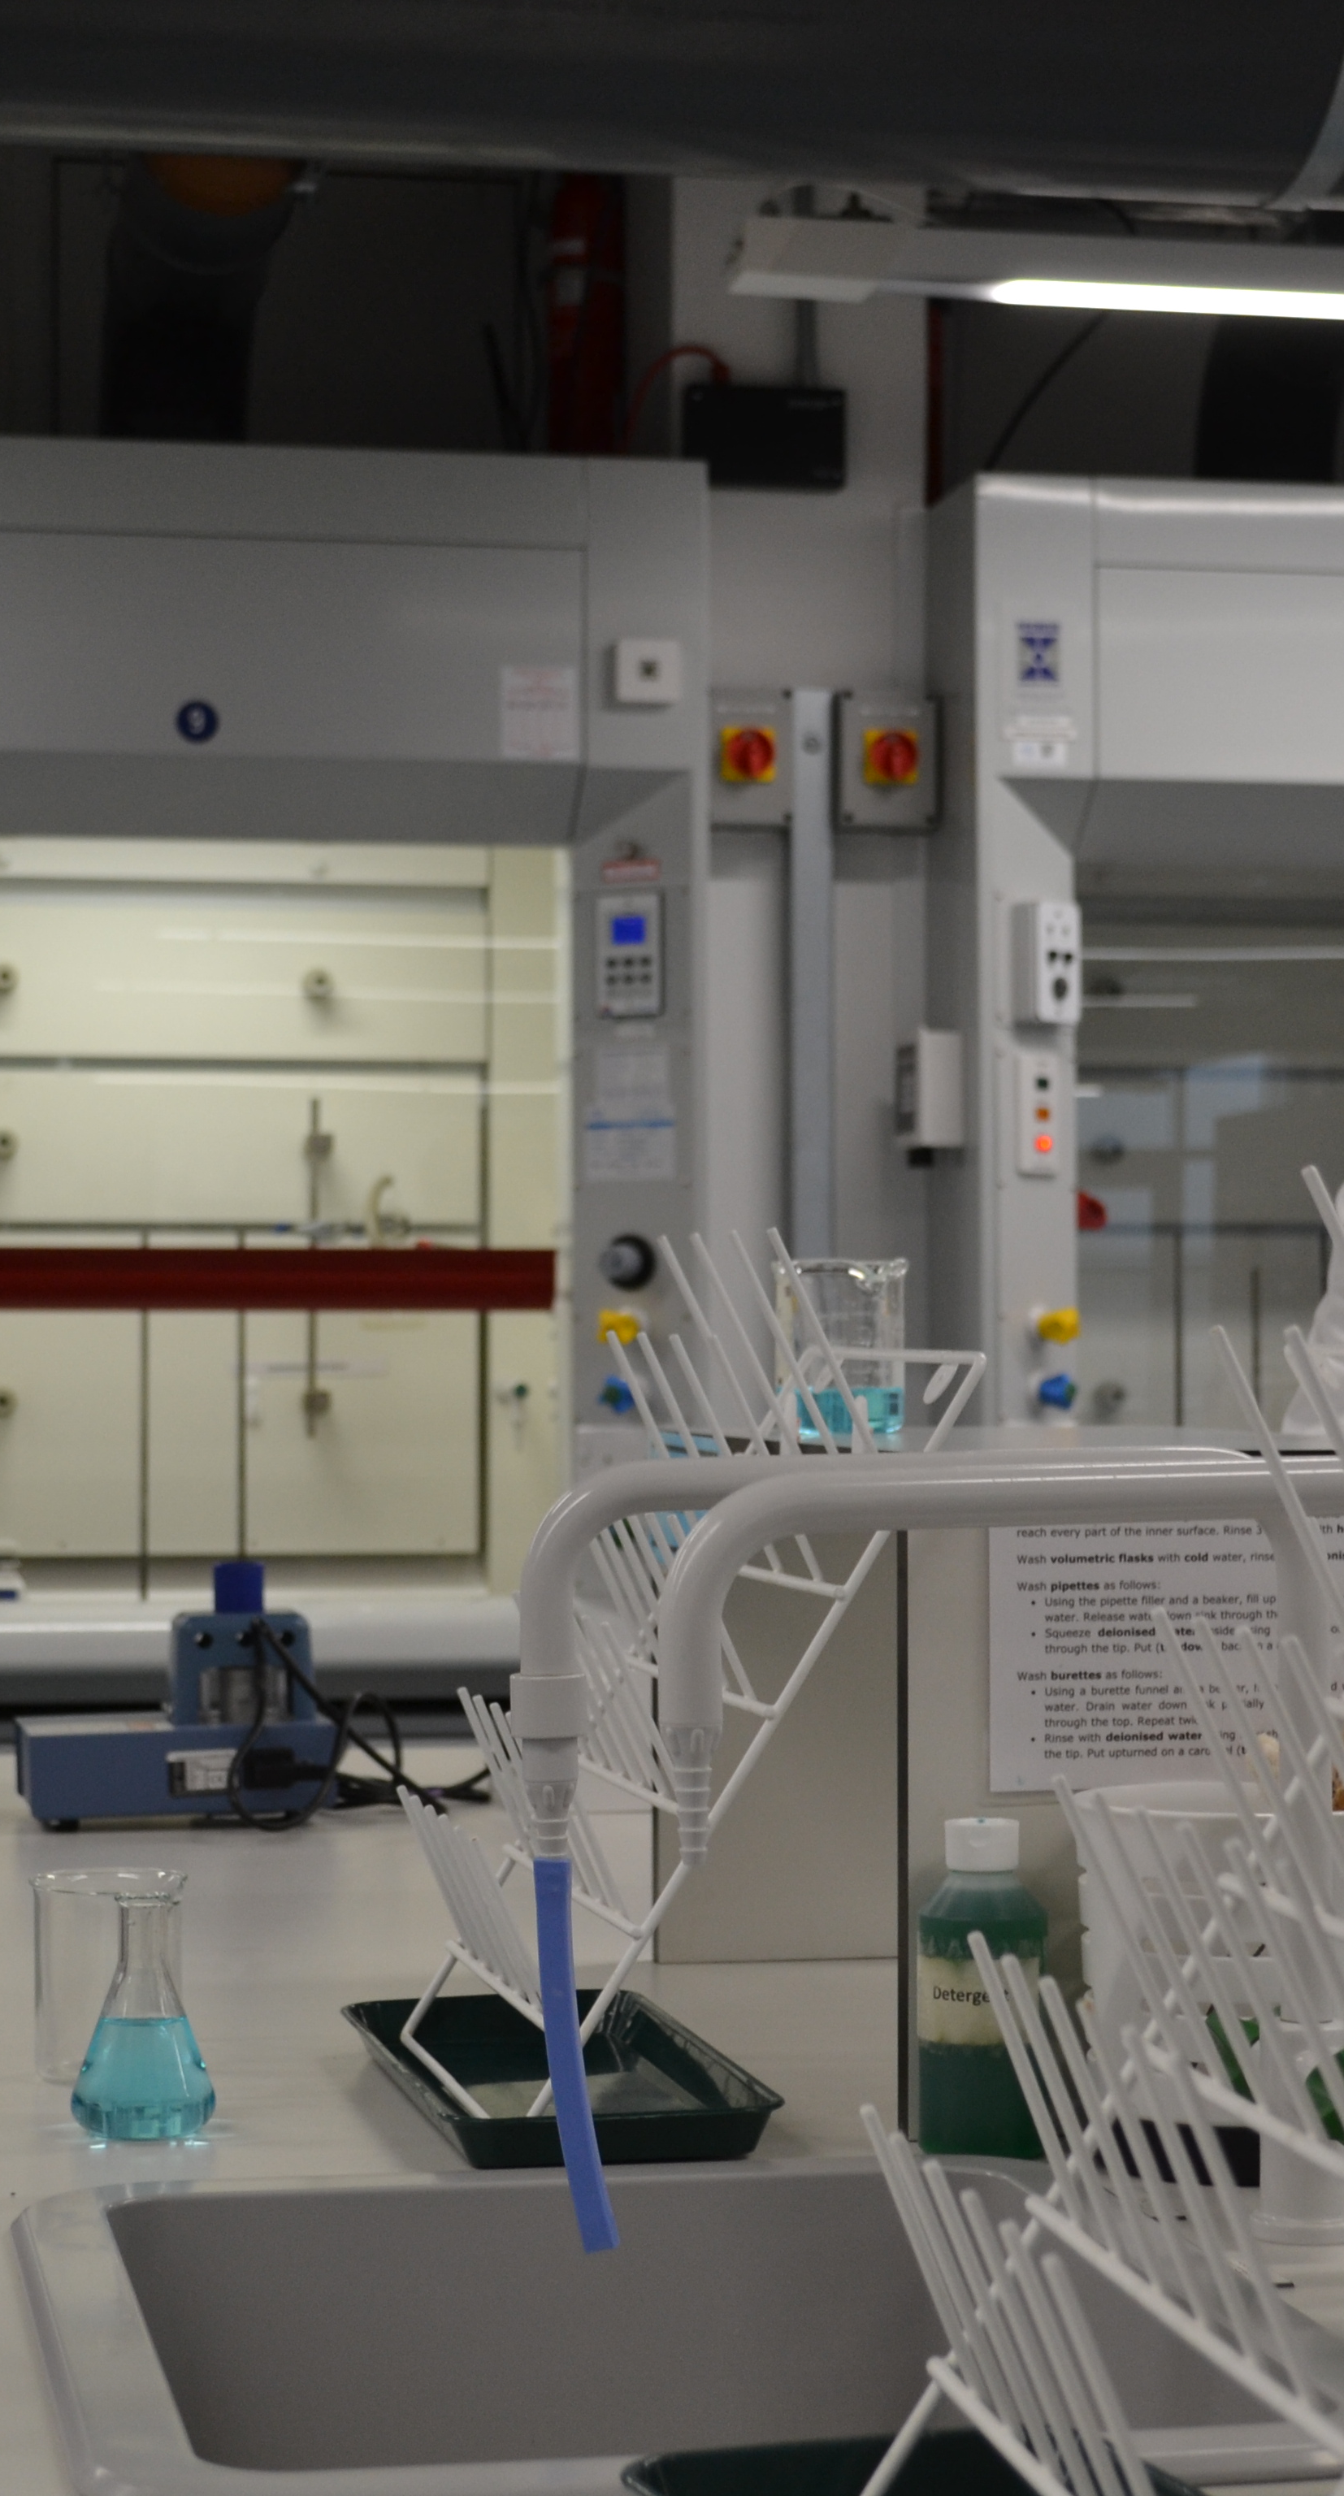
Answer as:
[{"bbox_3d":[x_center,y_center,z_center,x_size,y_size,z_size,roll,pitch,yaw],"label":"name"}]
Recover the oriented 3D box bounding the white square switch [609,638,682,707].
[{"bbox_3d":[-0.032,-0.702,5.344,0.079,0.079,0.028,0,-2,-10],"label":"white square switch"}]

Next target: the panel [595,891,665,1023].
[{"bbox_3d":[-0.054,-0.353,5.289,0.087,0.147,0.030,-1,-1,26],"label":"panel"}]

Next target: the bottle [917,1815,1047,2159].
[{"bbox_3d":[0.135,0.318,1.881,0.056,0.143,0.049,0,-1,10],"label":"bottle"}]

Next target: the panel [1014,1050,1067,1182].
[{"bbox_3d":[0.461,-0.164,5.393,0.030,0.147,0.087,-1,-1,42],"label":"panel"}]

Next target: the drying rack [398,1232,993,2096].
[{"bbox_3d":[-0.004,0.194,2.123,0.235,0.395,0.335,0,-1,-11],"label":"drying rack"}]

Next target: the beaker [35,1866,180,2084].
[{"bbox_3d":[-0.275,0.354,2.131,0.071,0.095,0.071,0,-1,-11],"label":"beaker"}]

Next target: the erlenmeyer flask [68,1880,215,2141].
[{"bbox_3d":[-0.234,0.340,1.933,0.064,0.103,0.064,0,-1,-11],"label":"erlenmeyer flask"}]

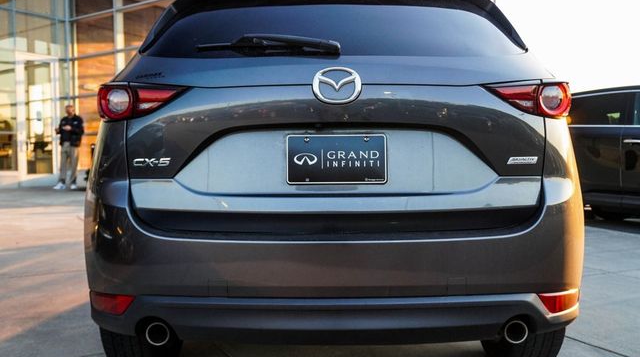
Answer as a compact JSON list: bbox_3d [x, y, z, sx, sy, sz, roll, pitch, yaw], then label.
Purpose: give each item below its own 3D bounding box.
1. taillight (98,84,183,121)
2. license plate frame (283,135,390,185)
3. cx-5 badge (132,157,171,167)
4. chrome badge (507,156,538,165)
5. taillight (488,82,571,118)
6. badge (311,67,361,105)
[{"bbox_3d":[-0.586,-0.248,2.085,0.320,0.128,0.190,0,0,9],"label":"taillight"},{"bbox_3d":[0.053,-0.058,1.972,0.310,0.158,0.015,-1,-4,-1],"label":"license plate frame"},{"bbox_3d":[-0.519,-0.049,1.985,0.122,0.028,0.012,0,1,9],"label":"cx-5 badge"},{"bbox_3d":[0.629,-0.054,1.985,0.098,0.025,0.009,-1,1,-11],"label":"chrome badge"},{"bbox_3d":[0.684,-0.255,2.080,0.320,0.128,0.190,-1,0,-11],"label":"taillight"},{"bbox_3d":[0.053,-0.282,1.950,0.151,0.120,0.022,-1,-12,-1],"label":"badge"}]

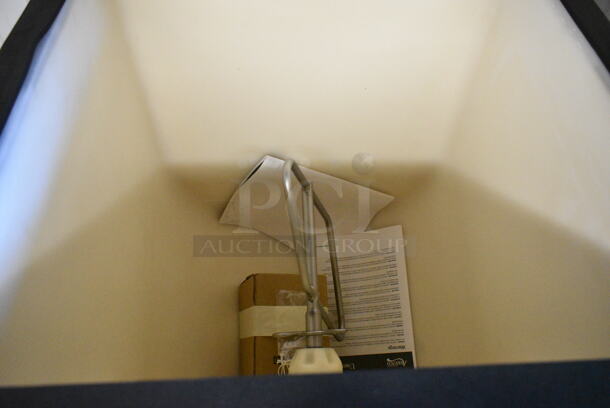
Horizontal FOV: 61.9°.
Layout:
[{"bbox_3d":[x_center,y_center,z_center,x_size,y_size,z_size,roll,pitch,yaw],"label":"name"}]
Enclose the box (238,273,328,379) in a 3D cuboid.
[{"bbox_3d":[-0.029,0.171,0.656,0.093,0.105,0.140,2,72,-14],"label":"box"}]

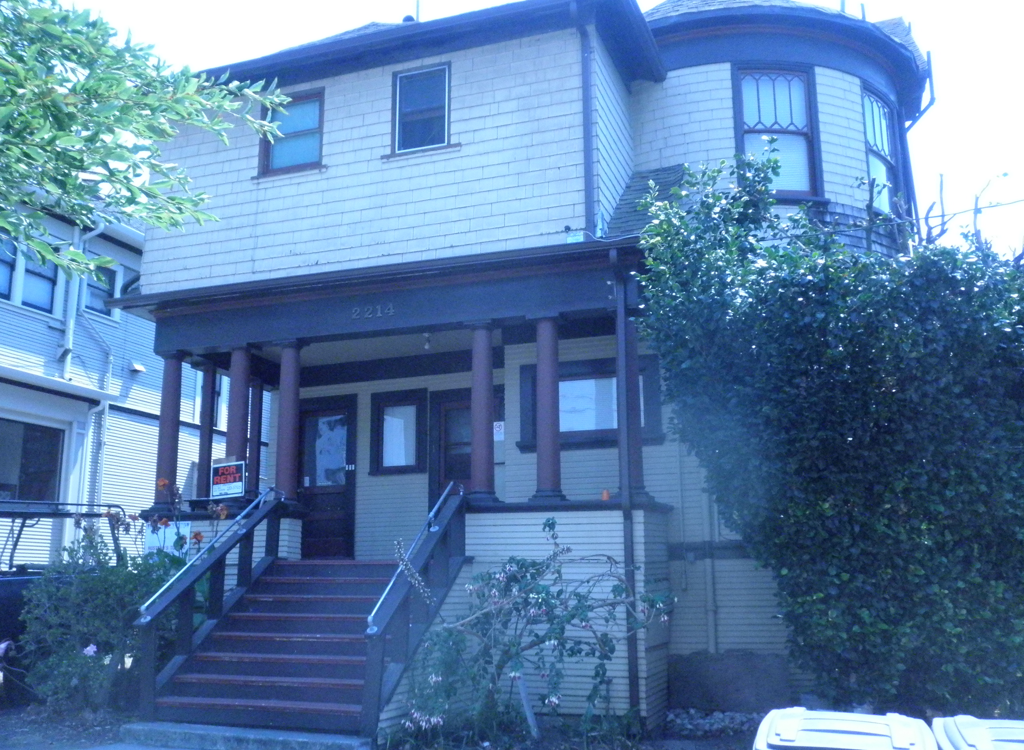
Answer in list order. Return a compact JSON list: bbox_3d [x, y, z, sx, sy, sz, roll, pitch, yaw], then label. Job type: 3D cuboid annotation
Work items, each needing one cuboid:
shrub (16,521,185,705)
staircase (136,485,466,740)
[{"bbox_3d":[-4.564,2.776,11.654,1.950,1.920,1.450,-4,-11,19],"label":"shrub"},{"bbox_3d":[-1.954,2.200,10.365,2.460,2.320,2.350,-4,-11,19],"label":"staircase"}]

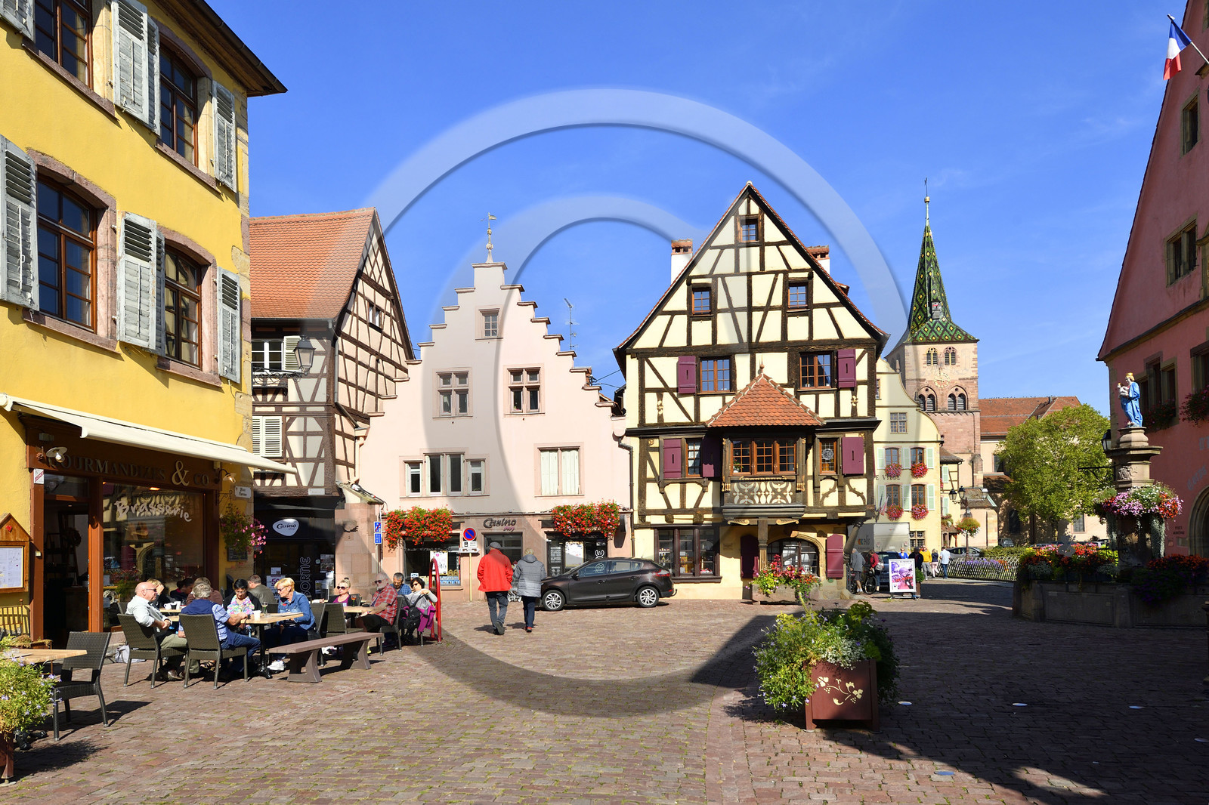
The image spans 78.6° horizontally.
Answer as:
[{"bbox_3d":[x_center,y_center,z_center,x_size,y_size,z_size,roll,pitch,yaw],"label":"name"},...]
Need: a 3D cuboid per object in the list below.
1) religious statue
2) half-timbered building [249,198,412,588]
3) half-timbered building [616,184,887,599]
[{"bbox_3d":[12.680,-0.080,17.800,0.500,1.330,0.440,-1,-7,6],"label":"religious statue"},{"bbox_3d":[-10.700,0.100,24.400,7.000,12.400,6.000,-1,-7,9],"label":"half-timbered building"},{"bbox_3d":[5.500,0.250,29.600,8.700,13.700,11.000,-1,-7,9],"label":"half-timbered building"}]

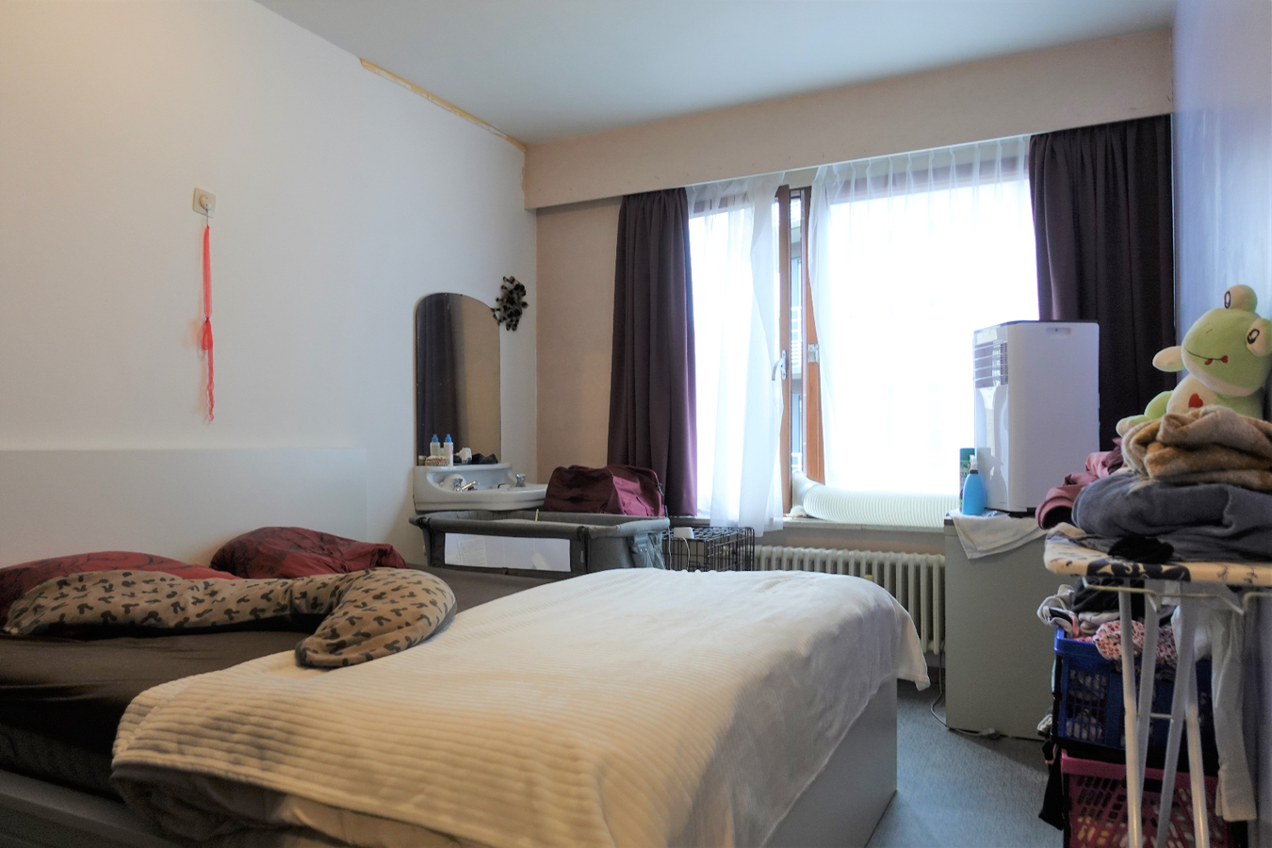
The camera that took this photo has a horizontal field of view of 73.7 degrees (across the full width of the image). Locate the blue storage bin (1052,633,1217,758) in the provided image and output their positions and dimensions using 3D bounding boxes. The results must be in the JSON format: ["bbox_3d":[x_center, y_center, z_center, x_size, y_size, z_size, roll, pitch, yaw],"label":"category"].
[{"bbox_3d":[1.298,0.668,2.194,0.371,0.270,0.475,0,-1,27],"label":"blue storage bin"}]

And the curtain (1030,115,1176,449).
[{"bbox_3d":[1.800,-0.371,3.283,0.495,1.624,0.129,0,-1,27],"label":"curtain"}]

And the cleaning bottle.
[{"bbox_3d":[1.272,0.232,3.188,0.084,0.233,0.069,1,-1,-37],"label":"cleaning bottle"}]

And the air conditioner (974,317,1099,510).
[{"bbox_3d":[1.520,-0.013,3.269,0.332,0.713,0.297,0,-1,-3],"label":"air conditioner"}]

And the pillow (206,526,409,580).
[{"bbox_3d":[-1.048,0.440,2.855,0.515,0.223,0.693,0,-1,27],"label":"pillow"}]

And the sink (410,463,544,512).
[{"bbox_3d":[-0.625,0.288,3.831,0.470,0.213,0.584,0,-1,27],"label":"sink"}]

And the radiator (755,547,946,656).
[{"bbox_3d":[0.914,0.742,3.663,1.010,0.399,0.139,0,-1,27],"label":"radiator"}]

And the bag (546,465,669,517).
[{"bbox_3d":[-0.134,0.310,3.818,0.356,0.247,0.446,0,-1,27],"label":"bag"}]

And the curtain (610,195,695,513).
[{"bbox_3d":[0.086,-0.357,4.161,0.475,1.624,0.129,0,-1,27],"label":"curtain"}]

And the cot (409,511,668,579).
[{"bbox_3d":[-0.403,0.738,3.470,0.921,0.718,0.584,0,-1,27],"label":"cot"}]

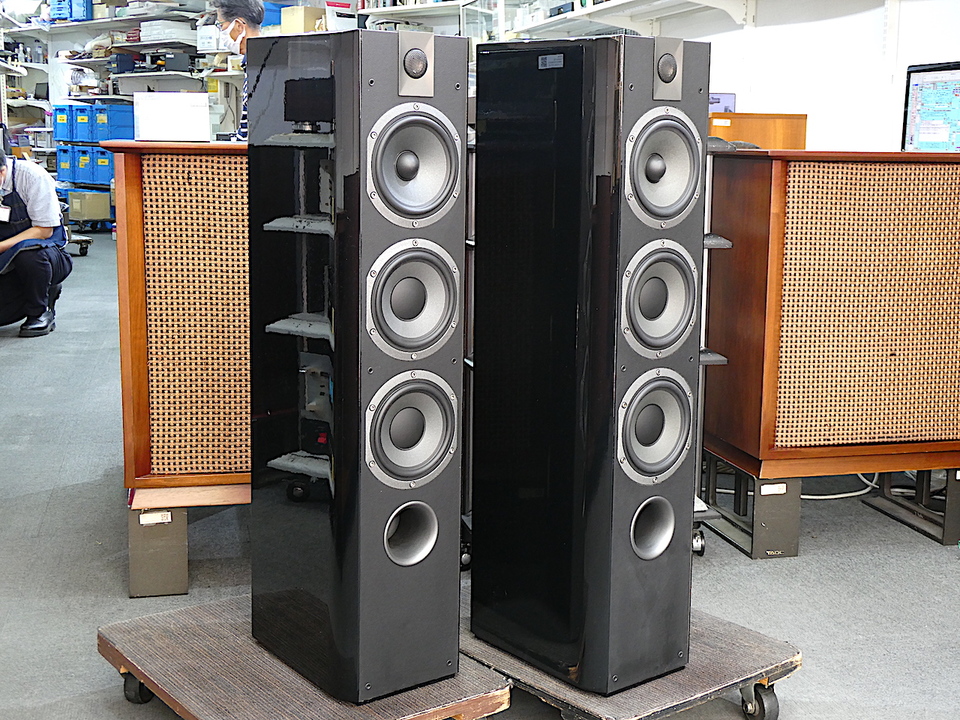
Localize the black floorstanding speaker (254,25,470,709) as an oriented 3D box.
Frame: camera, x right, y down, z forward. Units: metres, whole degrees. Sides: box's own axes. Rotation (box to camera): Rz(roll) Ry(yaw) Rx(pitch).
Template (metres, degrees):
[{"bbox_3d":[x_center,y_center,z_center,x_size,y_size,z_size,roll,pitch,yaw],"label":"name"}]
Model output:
[{"bbox_3d":[-0.199,0.001,2.062,0.230,0.991,0.333,-7,12,-38],"label":"black floorstanding speaker"}]

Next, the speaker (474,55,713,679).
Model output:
[{"bbox_3d":[0.168,-0.001,2.104,0.230,0.991,0.333,-8,13,-39],"label":"speaker"}]

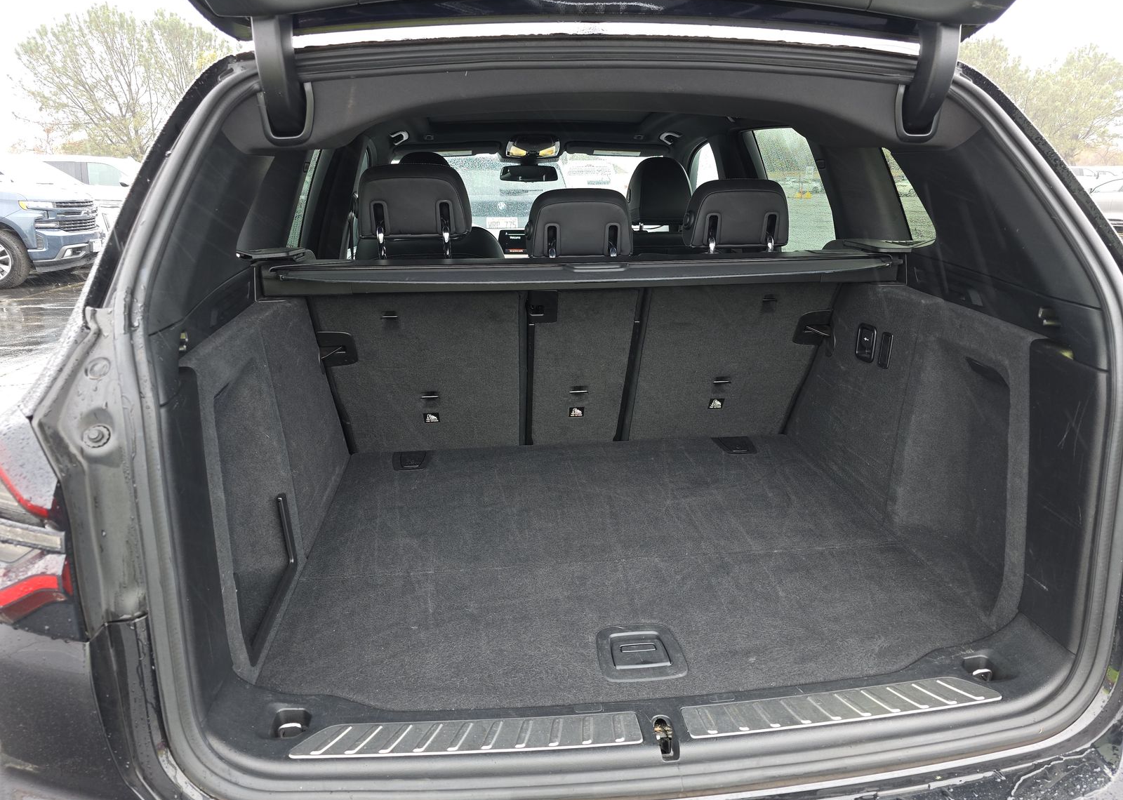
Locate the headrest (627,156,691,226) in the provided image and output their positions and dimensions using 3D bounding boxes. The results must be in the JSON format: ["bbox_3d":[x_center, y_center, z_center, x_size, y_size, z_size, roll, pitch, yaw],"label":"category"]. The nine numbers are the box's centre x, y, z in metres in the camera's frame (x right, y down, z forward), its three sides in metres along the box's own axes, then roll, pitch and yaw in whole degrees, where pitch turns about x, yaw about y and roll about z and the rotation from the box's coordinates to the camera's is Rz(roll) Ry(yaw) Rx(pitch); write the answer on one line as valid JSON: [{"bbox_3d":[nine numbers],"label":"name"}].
[{"bbox_3d":[0.339,-0.727,2.599,0.229,0.230,0.133,-3,17,-5],"label":"headrest"}]

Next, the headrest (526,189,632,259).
[{"bbox_3d":[0.038,-0.378,1.603,0.225,0.144,0.122,-3,17,-5],"label":"headrest"}]

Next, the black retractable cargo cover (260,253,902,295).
[{"bbox_3d":[0.050,-0.258,1.465,1.204,0.061,0.133,-3,17,-5],"label":"black retractable cargo cover"}]

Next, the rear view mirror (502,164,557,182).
[{"bbox_3d":[-0.142,-1.008,3.321,0.255,0.076,0.046,1,17,6],"label":"rear view mirror"}]

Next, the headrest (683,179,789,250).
[{"bbox_3d":[0.373,-0.406,1.631,0.222,0.146,0.122,-3,17,-5],"label":"headrest"}]

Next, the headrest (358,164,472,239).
[{"bbox_3d":[-0.306,-0.414,1.556,0.228,0.149,0.122,-3,17,-5],"label":"headrest"}]

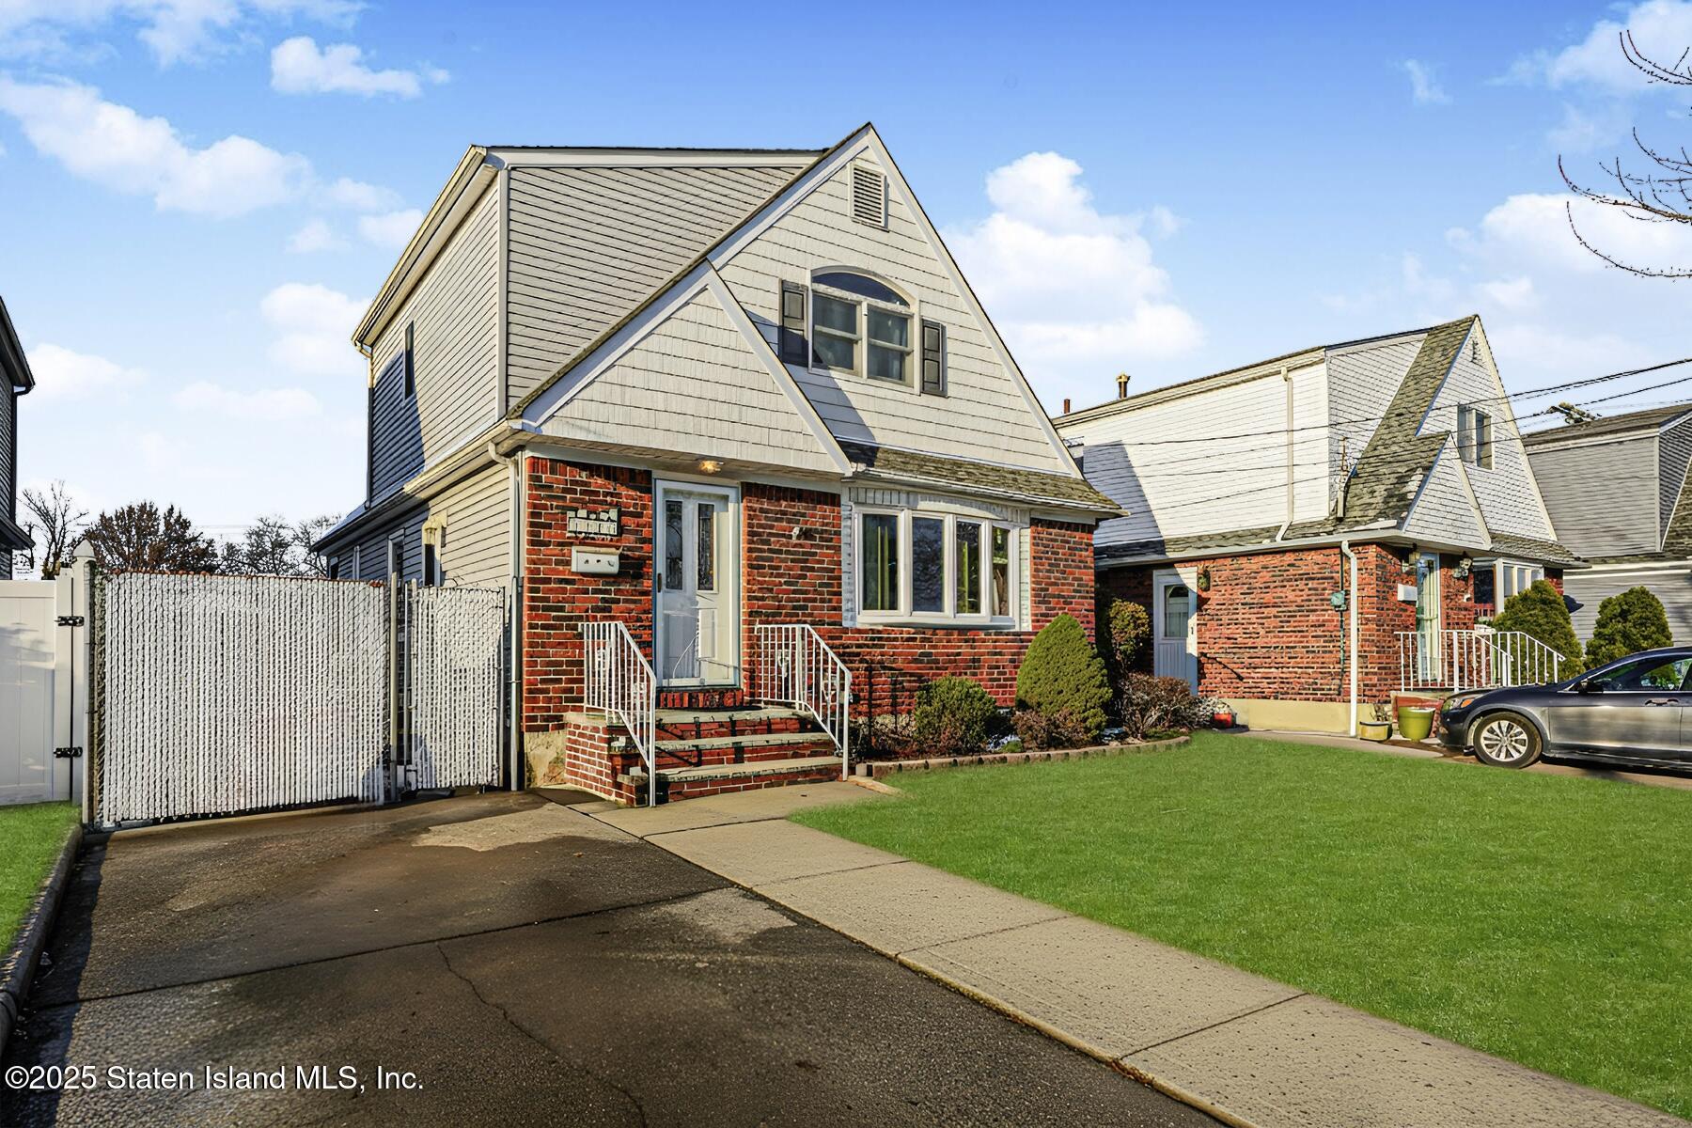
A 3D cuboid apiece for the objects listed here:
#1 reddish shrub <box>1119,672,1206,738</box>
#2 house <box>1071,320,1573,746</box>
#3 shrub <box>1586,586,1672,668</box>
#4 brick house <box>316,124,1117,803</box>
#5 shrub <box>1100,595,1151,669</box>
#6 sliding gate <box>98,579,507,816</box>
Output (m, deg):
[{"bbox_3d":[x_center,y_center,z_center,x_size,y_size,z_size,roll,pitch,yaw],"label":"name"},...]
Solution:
[{"bbox_3d":[4.330,1.950,12.800,1.220,0.920,1.100,3,-5,-36],"label":"reddish shrub"},{"bbox_3d":[8.100,-0.250,21.400,8.200,7.100,12.800,3,-5,-36],"label":"house"},{"bbox_3d":[14.700,1.500,17.700,1.600,2.200,1.600,3,-5,-36],"label":"shrub"},{"bbox_3d":[-3.000,-0.850,14.900,8.200,7.100,13.000,3,-5,-36],"label":"brick house"},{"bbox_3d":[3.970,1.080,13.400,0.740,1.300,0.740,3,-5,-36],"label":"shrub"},{"bbox_3d":[-4.270,1.040,7.650,2.920,1.820,0.120,3,-5,-36],"label":"sliding gate"}]

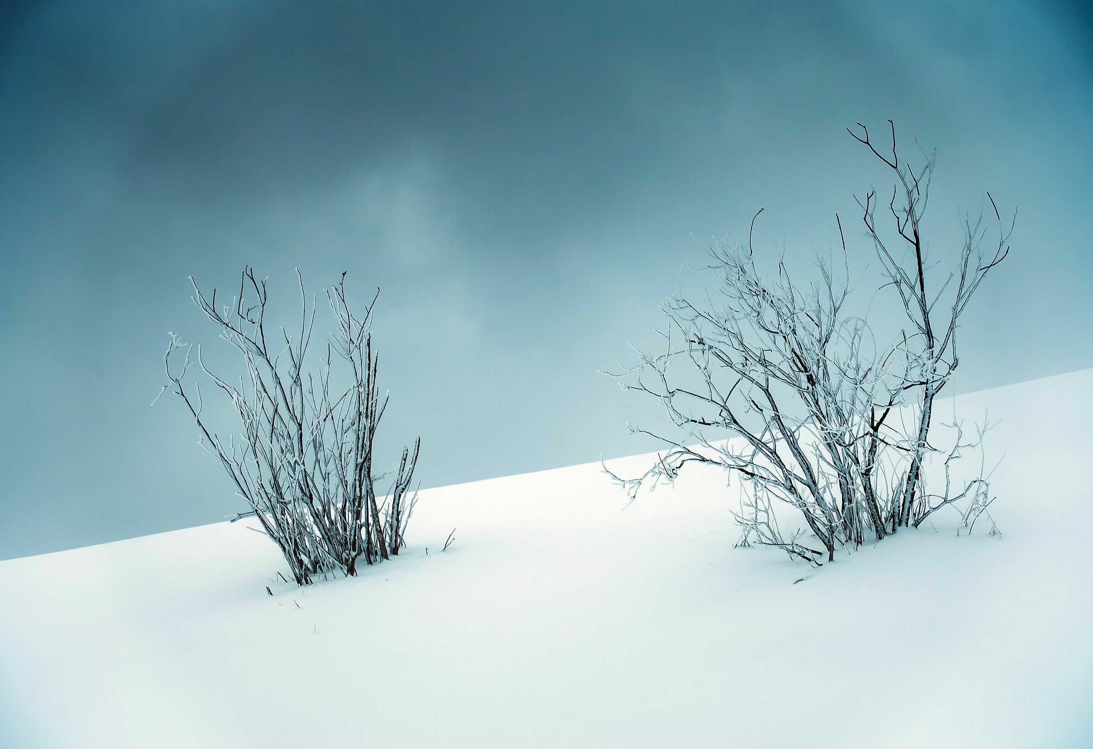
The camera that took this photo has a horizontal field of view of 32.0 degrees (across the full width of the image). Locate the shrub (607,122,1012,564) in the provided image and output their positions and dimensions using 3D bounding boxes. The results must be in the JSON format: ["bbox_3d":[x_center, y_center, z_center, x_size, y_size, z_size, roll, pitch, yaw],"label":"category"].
[{"bbox_3d":[1.273,-0.155,9.200,1.956,2.135,1.600,0,0,0],"label":"shrub"}]

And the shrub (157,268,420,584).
[{"bbox_3d":[-1.218,0.241,9.000,1.245,1.495,1.000,0,0,0],"label":"shrub"}]

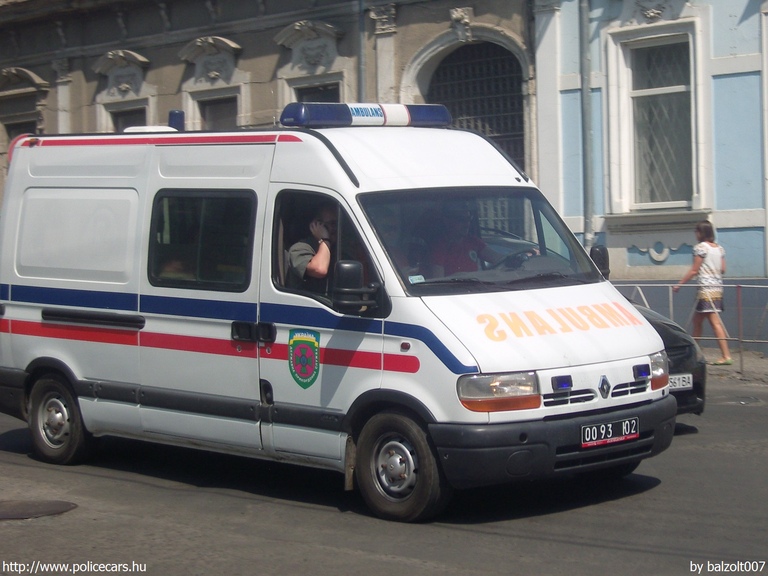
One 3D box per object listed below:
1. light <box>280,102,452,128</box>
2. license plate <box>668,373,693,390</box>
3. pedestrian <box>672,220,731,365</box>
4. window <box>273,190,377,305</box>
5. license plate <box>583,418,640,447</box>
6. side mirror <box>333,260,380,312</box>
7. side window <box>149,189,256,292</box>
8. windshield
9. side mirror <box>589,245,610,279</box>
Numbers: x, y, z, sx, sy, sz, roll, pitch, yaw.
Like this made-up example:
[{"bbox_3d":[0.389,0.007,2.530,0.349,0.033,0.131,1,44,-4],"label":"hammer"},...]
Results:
[{"bbox_3d":[-0.101,-1.140,10.777,1.380,0.160,0.280,-5,5,-44],"label":"light"},{"bbox_3d":[2.236,0.745,12.550,0.520,0.125,0.020,-4,4,-41],"label":"license plate"},{"bbox_3d":[3.477,0.054,17.600,0.480,1.560,0.440,1,3,44],"label":"pedestrian"},{"bbox_3d":[-0.366,-0.247,9.826,0.050,0.690,0.930,7,-4,-44],"label":"window"},{"bbox_3d":[1.329,0.845,9.468,0.525,0.125,0.020,-5,5,-44],"label":"license plate"},{"bbox_3d":[-0.166,0.001,9.346,0.260,0.320,0.130,-5,5,-44],"label":"side mirror"},{"bbox_3d":[-1.212,-0.321,10.692,0.050,0.660,1.080,7,-4,-44],"label":"side window"},{"bbox_3d":[0.651,-0.343,10.068,1.760,0.790,0.170,-5,-35,-44],"label":"windshield"},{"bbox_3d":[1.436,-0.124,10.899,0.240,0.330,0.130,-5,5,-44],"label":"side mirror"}]

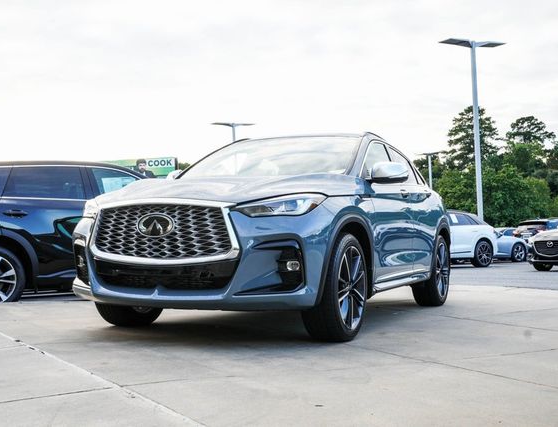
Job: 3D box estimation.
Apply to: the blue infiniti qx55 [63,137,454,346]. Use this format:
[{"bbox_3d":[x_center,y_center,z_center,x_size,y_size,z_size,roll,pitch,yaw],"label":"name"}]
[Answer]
[{"bbox_3d":[0.255,0.094,6.768,1.940,1.620,4.730,0,-1,25],"label":"blue infiniti qx55"}]

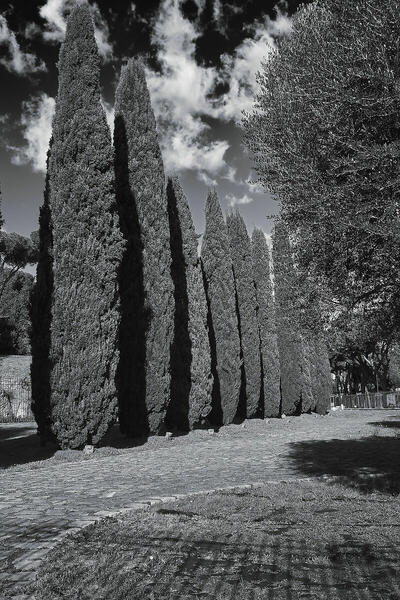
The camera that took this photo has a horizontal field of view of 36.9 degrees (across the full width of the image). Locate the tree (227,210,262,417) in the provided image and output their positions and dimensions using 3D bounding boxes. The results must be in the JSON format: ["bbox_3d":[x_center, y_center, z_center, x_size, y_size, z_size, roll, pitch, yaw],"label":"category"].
[{"bbox_3d":[2.656,0.793,37.870,2.120,13.060,2.120,-4,-9,18],"label":"tree"}]

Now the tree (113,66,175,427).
[{"bbox_3d":[-2.191,-2.441,23.477,2.290,15.090,2.290,-1,-9,0],"label":"tree"}]

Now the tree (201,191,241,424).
[{"bbox_3d":[1.055,0.202,33.012,2.170,12.950,2.170,-1,-9,0],"label":"tree"}]

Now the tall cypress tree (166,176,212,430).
[{"bbox_3d":[-0.538,-0.050,28.085,2.130,11.960,2.130,-1,-9,0],"label":"tall cypress tree"}]

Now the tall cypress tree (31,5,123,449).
[{"bbox_3d":[-3.769,-2.703,18.546,2.720,14.030,2.720,-1,-9,0],"label":"tall cypress tree"}]

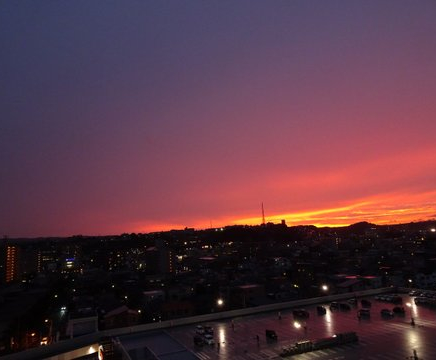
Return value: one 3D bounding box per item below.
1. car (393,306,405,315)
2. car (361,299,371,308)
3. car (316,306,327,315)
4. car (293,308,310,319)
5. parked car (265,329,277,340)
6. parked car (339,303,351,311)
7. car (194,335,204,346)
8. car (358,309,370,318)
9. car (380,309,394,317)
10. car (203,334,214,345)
[{"bbox_3d":[62.290,45.120,114.920,1.700,1.500,4.100,1,-11,-26],"label":"car"},{"bbox_3d":[57.750,47.950,130.000,1.650,1.550,3.900,1,-11,-26],"label":"car"},{"bbox_3d":[37.930,47.750,122.290,1.630,1.600,3.800,1,-11,-26],"label":"car"},{"bbox_3d":[29.830,47.690,119.270,1.800,1.620,4.800,1,-11,-26],"label":"car"},{"bbox_3d":[15.320,44.600,96.350,1.620,1.620,3.800,1,-11,-26],"label":"parked car"},{"bbox_3d":[47.830,47.790,125.750,1.700,1.550,4.100,1,-11,-26],"label":"parked car"},{"bbox_3d":[-5.380,45.480,94.320,1.680,1.550,4.000,1,-11,-26],"label":"car"},{"bbox_3d":[50.810,45.770,115.110,1.650,1.600,3.900,1,-11,-26],"label":"car"},{"bbox_3d":[57.560,45.080,113.090,1.720,1.500,4.300,1,-11,-26],"label":"car"},{"bbox_3d":[-2.660,45.410,94.680,1.700,1.500,4.200,1,-11,-26],"label":"car"}]

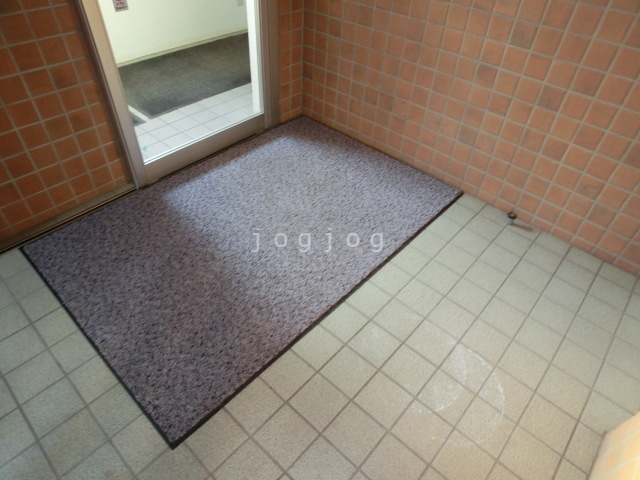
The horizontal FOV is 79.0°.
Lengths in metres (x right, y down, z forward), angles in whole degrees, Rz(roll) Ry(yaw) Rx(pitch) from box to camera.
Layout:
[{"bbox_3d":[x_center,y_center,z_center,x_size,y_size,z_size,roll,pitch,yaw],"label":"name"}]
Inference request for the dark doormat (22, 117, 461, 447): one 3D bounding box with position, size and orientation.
[{"bbox_3d":[-0.273,-0.122,1.929,1.210,0.012,1.800,34,52,28],"label":"dark doormat"}]

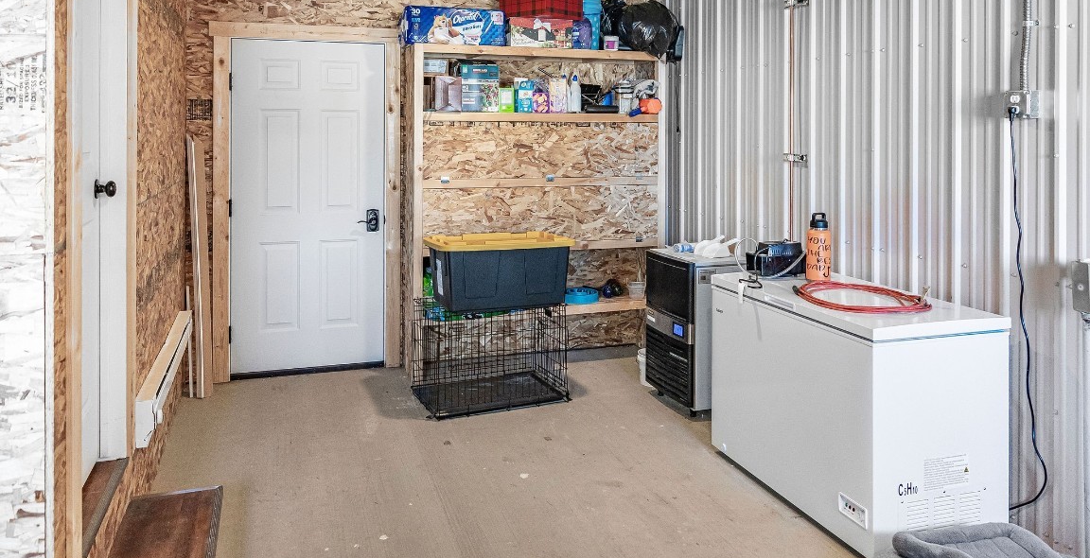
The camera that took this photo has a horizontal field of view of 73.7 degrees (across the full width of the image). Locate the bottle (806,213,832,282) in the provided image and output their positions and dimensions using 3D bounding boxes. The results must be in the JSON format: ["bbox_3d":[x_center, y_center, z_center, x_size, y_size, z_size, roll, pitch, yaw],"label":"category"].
[{"bbox_3d":[1.180,-0.142,3.130,0.104,0.295,0.104,3,7,21],"label":"bottle"}]

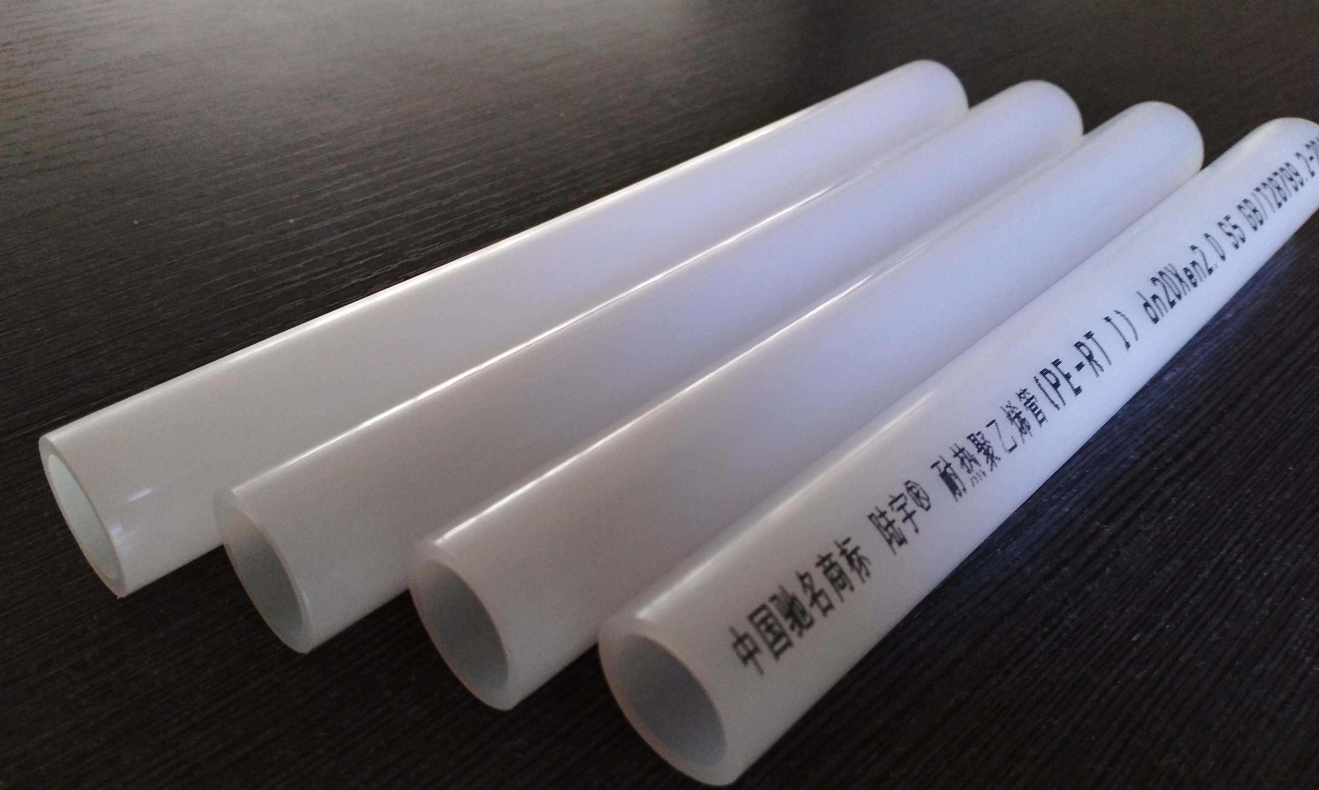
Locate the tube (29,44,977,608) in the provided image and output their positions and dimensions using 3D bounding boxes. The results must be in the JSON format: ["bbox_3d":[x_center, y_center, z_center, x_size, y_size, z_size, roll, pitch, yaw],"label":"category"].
[{"bbox_3d":[-0.004,-0.023,0.158,0.020,0.020,0.169,36,50,29],"label":"tube"}]

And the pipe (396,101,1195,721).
[{"bbox_3d":[0.039,-0.012,0.151,0.169,0.020,0.020,-31,54,-34],"label":"pipe"}]

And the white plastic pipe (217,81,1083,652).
[{"bbox_3d":[0.017,-0.017,0.154,0.020,0.020,0.170,36,50,29],"label":"white plastic pipe"}]

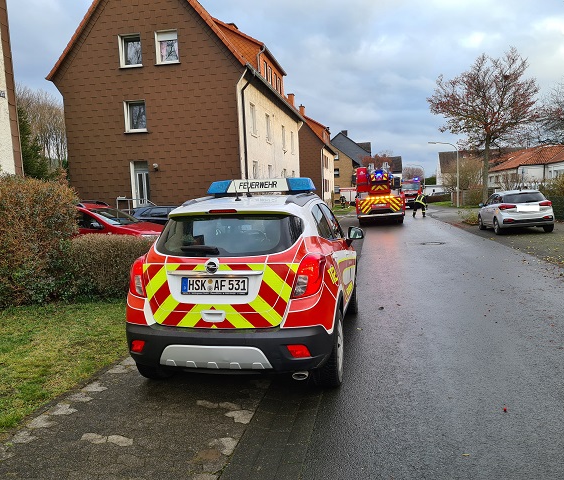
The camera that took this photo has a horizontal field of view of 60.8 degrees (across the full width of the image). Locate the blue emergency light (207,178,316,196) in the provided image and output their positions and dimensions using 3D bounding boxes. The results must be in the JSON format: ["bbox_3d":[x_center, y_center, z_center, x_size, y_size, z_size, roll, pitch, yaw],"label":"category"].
[{"bbox_3d":[-0.195,-0.564,5.174,1.200,0.165,0.300,-1,5,11],"label":"blue emergency light"}]

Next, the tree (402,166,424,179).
[{"bbox_3d":[23.941,-9.985,87.699,4.600,6.400,4.600,-1,5,11],"label":"tree"}]

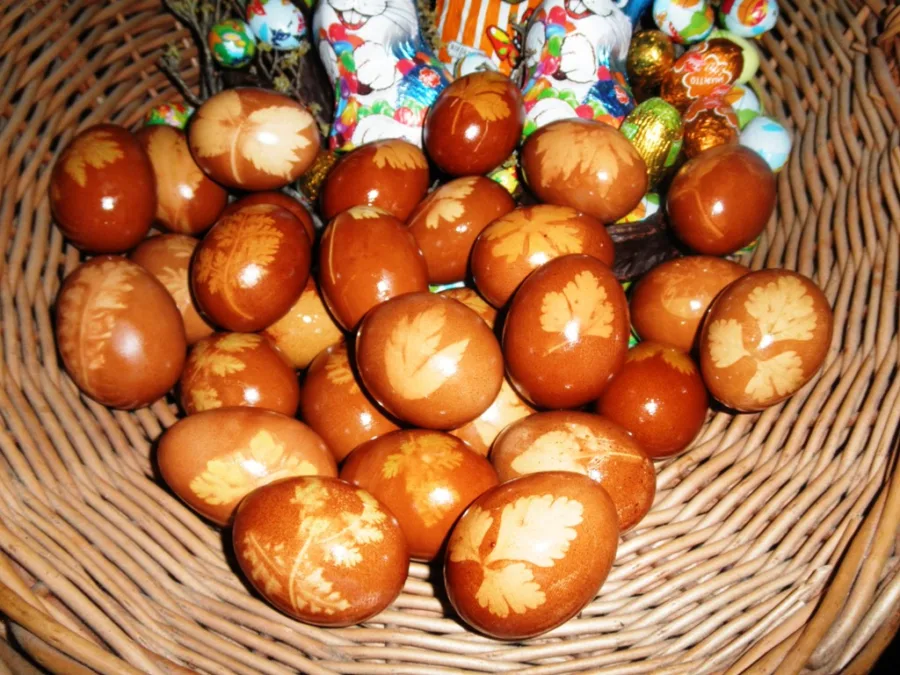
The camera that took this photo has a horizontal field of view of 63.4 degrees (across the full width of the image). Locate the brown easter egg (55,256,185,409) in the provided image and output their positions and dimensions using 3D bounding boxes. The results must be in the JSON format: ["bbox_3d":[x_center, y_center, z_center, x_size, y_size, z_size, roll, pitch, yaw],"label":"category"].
[{"bbox_3d":[-0.126,-0.002,0.279,0.044,0.044,0.060,-16,93,-14],"label":"brown easter egg"}]

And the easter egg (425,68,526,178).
[{"bbox_3d":[0.012,-0.098,0.337,0.044,0.044,0.057,20,44,15],"label":"easter egg"}]

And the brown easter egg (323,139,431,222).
[{"bbox_3d":[-0.037,-0.075,0.360,0.057,0.044,0.044,-32,55,-15],"label":"brown easter egg"}]

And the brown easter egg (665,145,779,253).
[{"bbox_3d":[0.119,-0.061,0.320,0.044,0.044,0.057,20,44,17],"label":"brown easter egg"}]

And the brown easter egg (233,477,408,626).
[{"bbox_3d":[-0.040,0.067,0.231,0.057,0.044,0.044,16,55,10],"label":"brown easter egg"}]

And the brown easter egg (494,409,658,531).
[{"bbox_3d":[0.042,0.048,0.254,0.057,0.044,0.044,11,54,11],"label":"brown easter egg"}]

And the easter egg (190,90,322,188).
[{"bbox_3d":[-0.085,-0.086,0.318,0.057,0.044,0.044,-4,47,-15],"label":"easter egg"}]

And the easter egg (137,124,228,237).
[{"bbox_3d":[-0.135,-0.077,0.358,0.043,0.056,0.043,-28,21,12],"label":"easter egg"}]

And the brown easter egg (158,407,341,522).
[{"bbox_3d":[-0.072,0.047,0.265,0.064,0.043,0.043,18,46,-14],"label":"brown easter egg"}]

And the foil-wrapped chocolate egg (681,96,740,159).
[{"bbox_3d":[0.135,-0.104,0.376,0.027,0.039,0.027,-12,11,2],"label":"foil-wrapped chocolate egg"}]

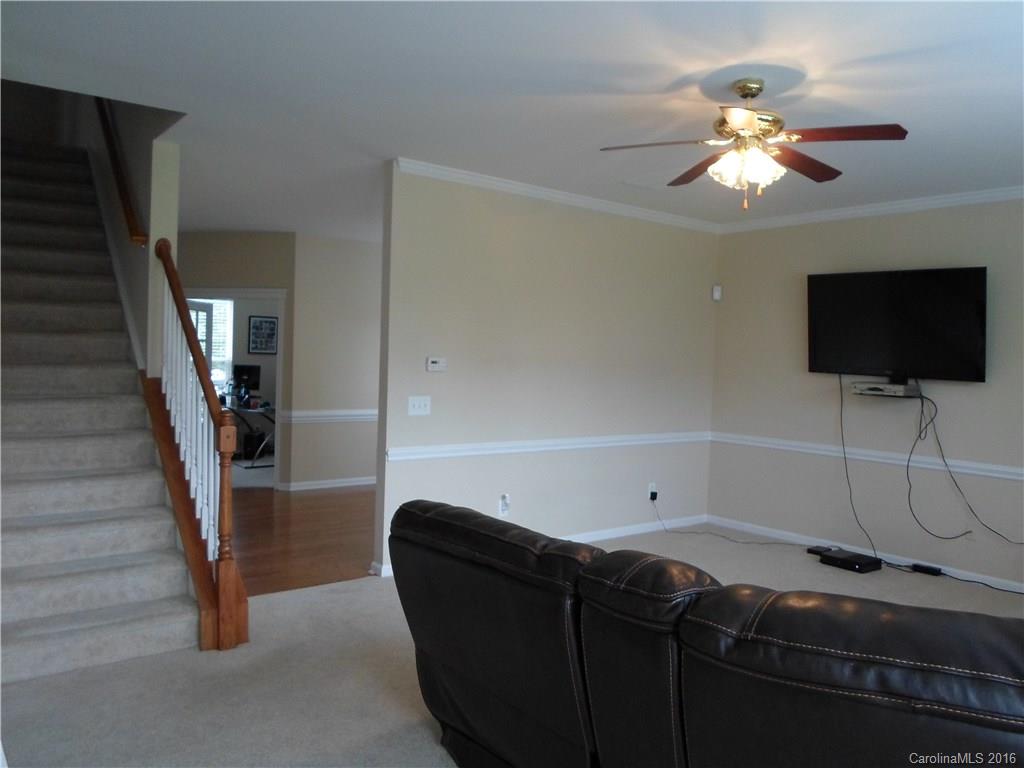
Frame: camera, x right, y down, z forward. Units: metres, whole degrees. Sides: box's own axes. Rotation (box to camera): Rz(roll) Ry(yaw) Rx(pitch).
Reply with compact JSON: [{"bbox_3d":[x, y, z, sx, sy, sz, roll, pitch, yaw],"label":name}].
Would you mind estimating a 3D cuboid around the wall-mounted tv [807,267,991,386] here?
[{"bbox_3d":[2.820,-0.441,5.500,0.080,0.770,1.250,-9,9,-39],"label":"wall-mounted tv"}]

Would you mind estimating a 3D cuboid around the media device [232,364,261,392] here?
[{"bbox_3d":[-3.469,-0.079,9.700,0.480,0.340,0.090,3,3,34],"label":"media device"}]

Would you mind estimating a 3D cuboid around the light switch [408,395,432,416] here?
[{"bbox_3d":[-0.617,0.146,4.940,0.165,0.120,0.015,0,3,-37],"label":"light switch"}]

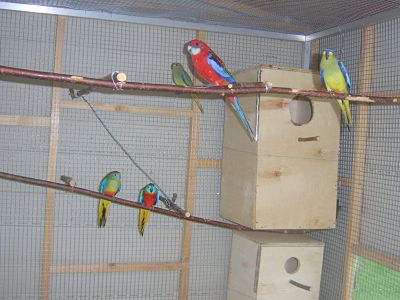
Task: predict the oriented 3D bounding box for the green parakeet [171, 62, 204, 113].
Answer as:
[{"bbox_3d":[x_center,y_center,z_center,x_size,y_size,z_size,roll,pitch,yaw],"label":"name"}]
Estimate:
[{"bbox_3d":[-0.036,-0.180,1.275,0.056,0.136,0.145,2,0,42],"label":"green parakeet"}]

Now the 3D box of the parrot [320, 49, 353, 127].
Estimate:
[{"bbox_3d":[0.338,-0.148,1.070,0.068,0.180,0.130,3,0,27],"label":"parrot"}]

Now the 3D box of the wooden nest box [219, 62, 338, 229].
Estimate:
[{"bbox_3d":[0.244,-0.003,1.375,0.262,0.453,0.260,2,-1,-19],"label":"wooden nest box"}]

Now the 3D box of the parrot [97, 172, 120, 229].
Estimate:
[{"bbox_3d":[-0.250,0.136,1.205,0.062,0.162,0.125,3,0,-25],"label":"parrot"}]

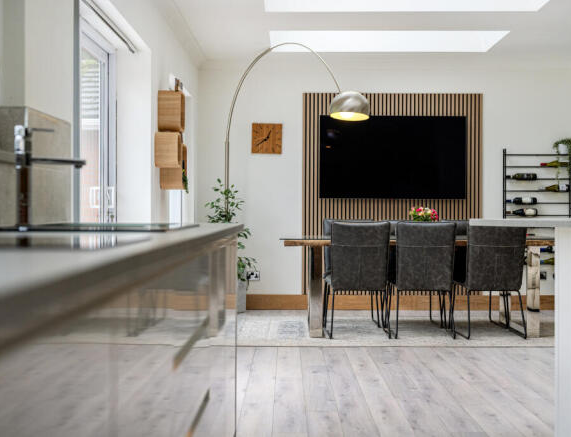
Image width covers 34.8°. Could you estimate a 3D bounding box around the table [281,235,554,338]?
[{"bbox_3d":[1.090,0.544,7.630,2.240,0.765,1.120,0,0,0],"label":"table"}]

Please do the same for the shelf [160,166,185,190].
[{"bbox_3d":[-0.797,-0.365,6.530,0.155,0.300,0.300,0,0,0],"label":"shelf"}]

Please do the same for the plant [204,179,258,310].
[{"bbox_3d":[-0.540,0.262,8.880,0.510,1.310,0.450,0,0,0],"label":"plant"}]

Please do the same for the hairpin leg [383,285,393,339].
[{"bbox_3d":[0.810,0.735,7.280,0.045,0.390,0.550,0,0,0],"label":"hairpin leg"}]

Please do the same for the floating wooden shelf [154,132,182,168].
[{"bbox_3d":[-0.797,-0.459,6.220,0.160,0.240,0.240,0,0,0],"label":"floating wooden shelf"}]

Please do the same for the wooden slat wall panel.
[{"bbox_3d":[1.073,-0.244,9.100,1.800,2.020,0.030,0,0,0],"label":"wooden slat wall panel"}]

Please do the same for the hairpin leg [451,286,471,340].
[{"bbox_3d":[1.420,0.735,7.300,0.045,0.390,0.570,0,0,0],"label":"hairpin leg"}]

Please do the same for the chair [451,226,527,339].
[{"bbox_3d":[1.636,0.479,7.300,0.470,0.900,0.610,0,0,0],"label":"chair"}]

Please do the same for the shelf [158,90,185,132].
[{"bbox_3d":[-0.797,-0.737,6.410,0.160,0.290,0.290,0,0,0],"label":"shelf"}]

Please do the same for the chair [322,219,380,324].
[{"bbox_3d":[0.557,0.469,7.930,0.470,0.905,0.610,0,0,0],"label":"chair"}]

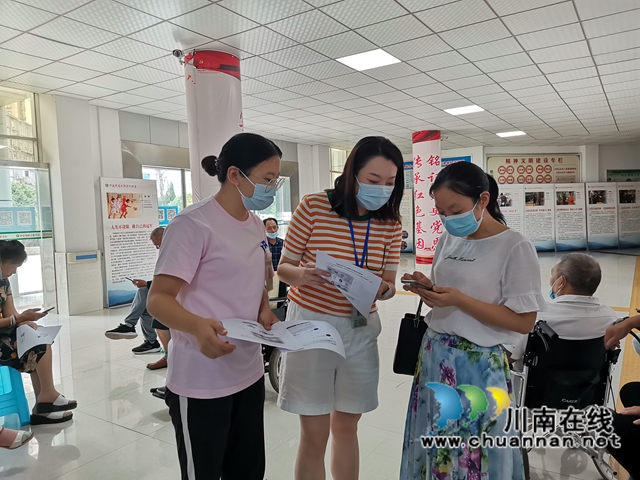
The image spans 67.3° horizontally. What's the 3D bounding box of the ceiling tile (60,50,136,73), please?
[{"bbox_3d":[-2.435,-1.963,5.292,0.600,0.020,0.600,0,4,34],"label":"ceiling tile"}]

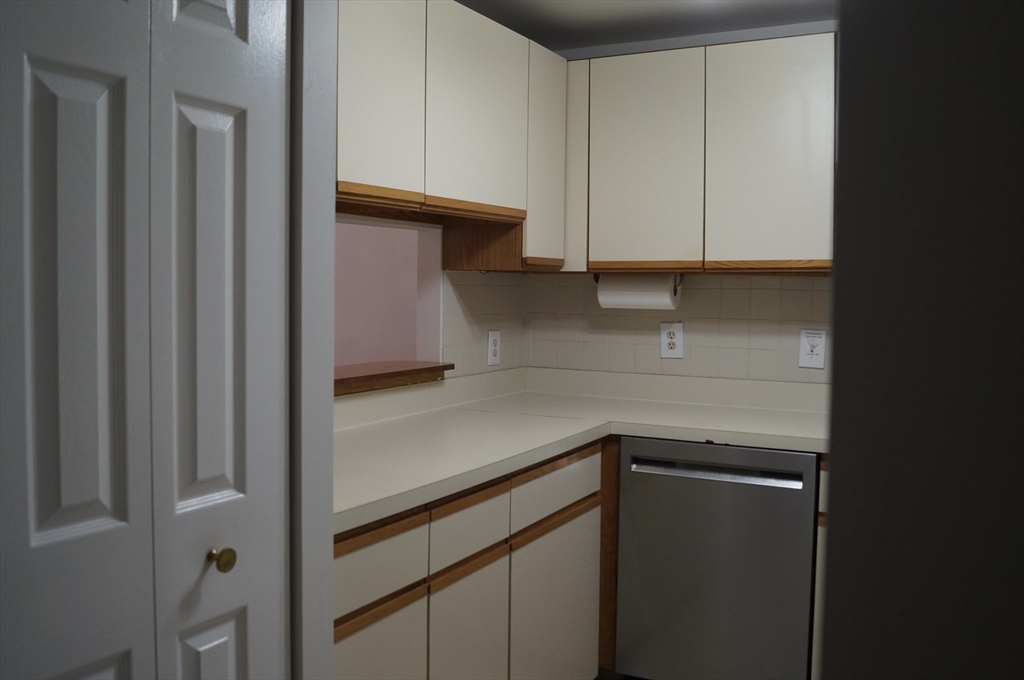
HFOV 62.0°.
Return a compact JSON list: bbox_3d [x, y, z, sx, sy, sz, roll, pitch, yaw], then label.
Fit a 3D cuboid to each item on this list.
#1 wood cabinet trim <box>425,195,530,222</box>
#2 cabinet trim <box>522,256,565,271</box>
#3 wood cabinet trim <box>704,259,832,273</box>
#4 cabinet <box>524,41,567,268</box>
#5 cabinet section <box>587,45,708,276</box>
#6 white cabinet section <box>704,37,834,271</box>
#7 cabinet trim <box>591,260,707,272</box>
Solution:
[{"bbox_3d":[-0.099,-0.378,2.502,0.024,0.036,0.567,2,4,29],"label":"wood cabinet trim"},{"bbox_3d":[0.105,-0.255,2.877,0.024,0.036,0.276,2,4,29],"label":"cabinet trim"},{"bbox_3d":[0.801,-0.233,2.683,0.407,0.036,0.024,2,4,29],"label":"wood cabinet trim"},{"bbox_3d":[-0.013,-0.607,2.927,0.304,0.733,0.281,2,4,29],"label":"cabinet"},{"bbox_3d":[0.532,-0.612,3.049,0.418,0.741,0.322,2,4,29],"label":"cabinet section"},{"bbox_3d":[0.891,-0.591,2.853,0.415,0.734,0.322,2,4,29],"label":"white cabinet section"},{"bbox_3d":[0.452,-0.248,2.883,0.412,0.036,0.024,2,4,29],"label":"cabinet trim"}]

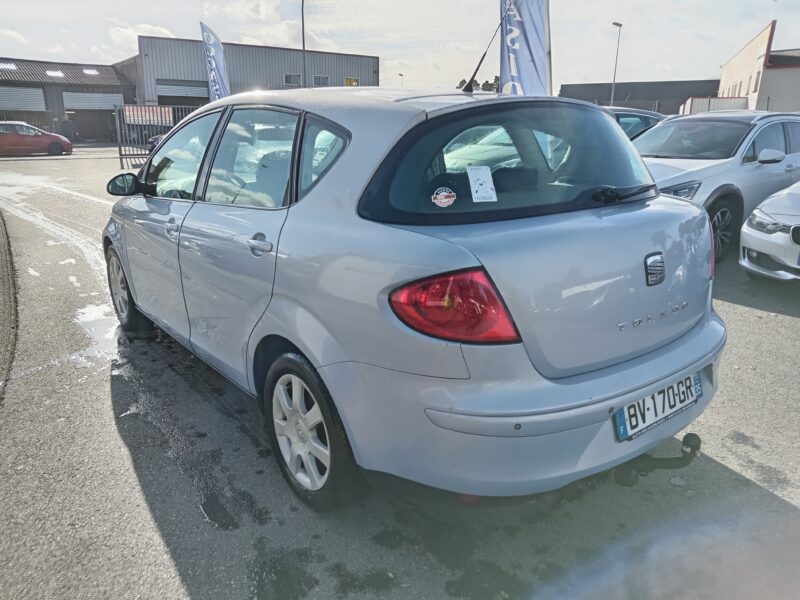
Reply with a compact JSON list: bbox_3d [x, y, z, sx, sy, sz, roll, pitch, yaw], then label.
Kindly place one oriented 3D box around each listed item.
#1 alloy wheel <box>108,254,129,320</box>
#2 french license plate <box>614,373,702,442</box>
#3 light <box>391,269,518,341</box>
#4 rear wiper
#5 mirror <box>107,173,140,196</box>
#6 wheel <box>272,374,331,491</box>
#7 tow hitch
[{"bbox_3d":[-1.908,-0.098,4.102,0.170,0.435,0.435,-11,20,-37],"label":"alloy wheel"},{"bbox_3d":[0.861,0.346,1.890,0.520,0.110,0.015,-11,5,-37],"label":"french license plate"},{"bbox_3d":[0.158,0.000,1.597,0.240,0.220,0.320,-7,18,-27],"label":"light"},{"bbox_3d":[0.809,-0.377,2.046,0.080,0.060,0.440,15,21,42],"label":"rear wiper"},{"bbox_3d":[-1.541,-0.644,3.211,0.175,0.122,0.130,-11,20,-37],"label":"mirror"},{"bbox_3d":[-0.307,0.473,2.163,0.170,0.435,0.435,-11,20,-37],"label":"wheel"},{"bbox_3d":[0.859,0.527,1.941,0.085,0.270,0.270,-11,20,-37],"label":"tow hitch"}]

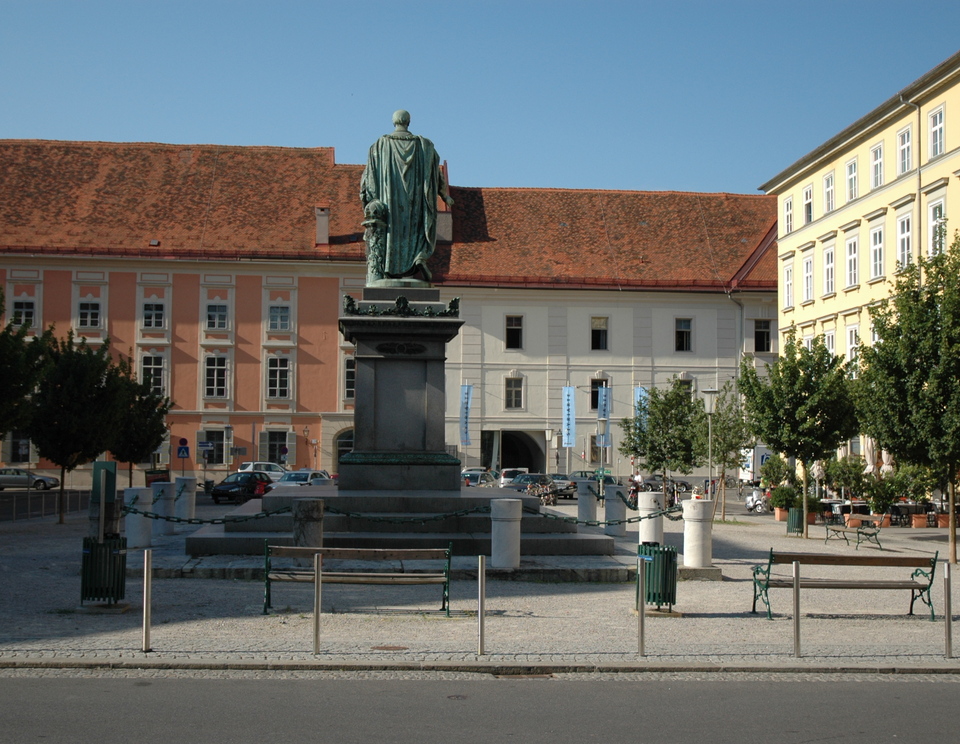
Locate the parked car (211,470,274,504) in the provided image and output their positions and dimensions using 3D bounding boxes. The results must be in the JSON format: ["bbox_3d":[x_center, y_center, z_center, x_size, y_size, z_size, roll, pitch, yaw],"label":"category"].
[{"bbox_3d":[-11.285,5.508,59.361,1.720,1.480,4.050,0,-3,15],"label":"parked car"}]

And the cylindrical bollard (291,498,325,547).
[{"bbox_3d":[-2.463,2.319,17.769,0.445,0.980,0.445,1,-4,-6],"label":"cylindrical bollard"}]

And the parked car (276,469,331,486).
[{"bbox_3d":[-8.623,5.484,59.961,1.740,1.480,4.200,0,-3,15],"label":"parked car"}]

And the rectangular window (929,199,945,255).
[{"bbox_3d":[17.777,-5.595,48.300,0.200,2.100,1.220,1,-3,-4],"label":"rectangular window"}]

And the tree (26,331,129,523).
[{"bbox_3d":[-11.827,1.592,36.146,3.000,5.600,3.000,1,-3,-6],"label":"tree"}]

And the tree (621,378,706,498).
[{"bbox_3d":[7.561,2.983,51.500,3.550,5.500,3.500,1,-3,0],"label":"tree"}]

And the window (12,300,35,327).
[{"bbox_3d":[-29.000,-3.687,79.026,1.308,1.597,0.200,1,-4,-6],"label":"window"}]

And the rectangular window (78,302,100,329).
[{"bbox_3d":[-25.353,-3.668,80.700,1.380,1.620,0.200,1,-3,-7],"label":"rectangular window"}]

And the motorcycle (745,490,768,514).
[{"bbox_3d":[12.185,5.658,55.035,0.700,1.120,1.750,1,-4,-10],"label":"motorcycle"}]

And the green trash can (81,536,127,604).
[{"bbox_3d":[-4.327,2.289,14.300,0.500,0.760,0.490,1,-3,0],"label":"green trash can"}]

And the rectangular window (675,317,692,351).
[{"bbox_3d":[14.450,-2.634,88.000,1.250,2.380,0.200,1,-3,-7],"label":"rectangular window"}]

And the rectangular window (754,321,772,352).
[{"bbox_3d":[19.211,-2.408,84.303,1.129,2.179,0.200,0,-4,-2],"label":"rectangular window"}]

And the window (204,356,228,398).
[{"bbox_3d":[-17.721,0.370,83.592,1.513,2.794,0.250,1,-3,-6],"label":"window"}]

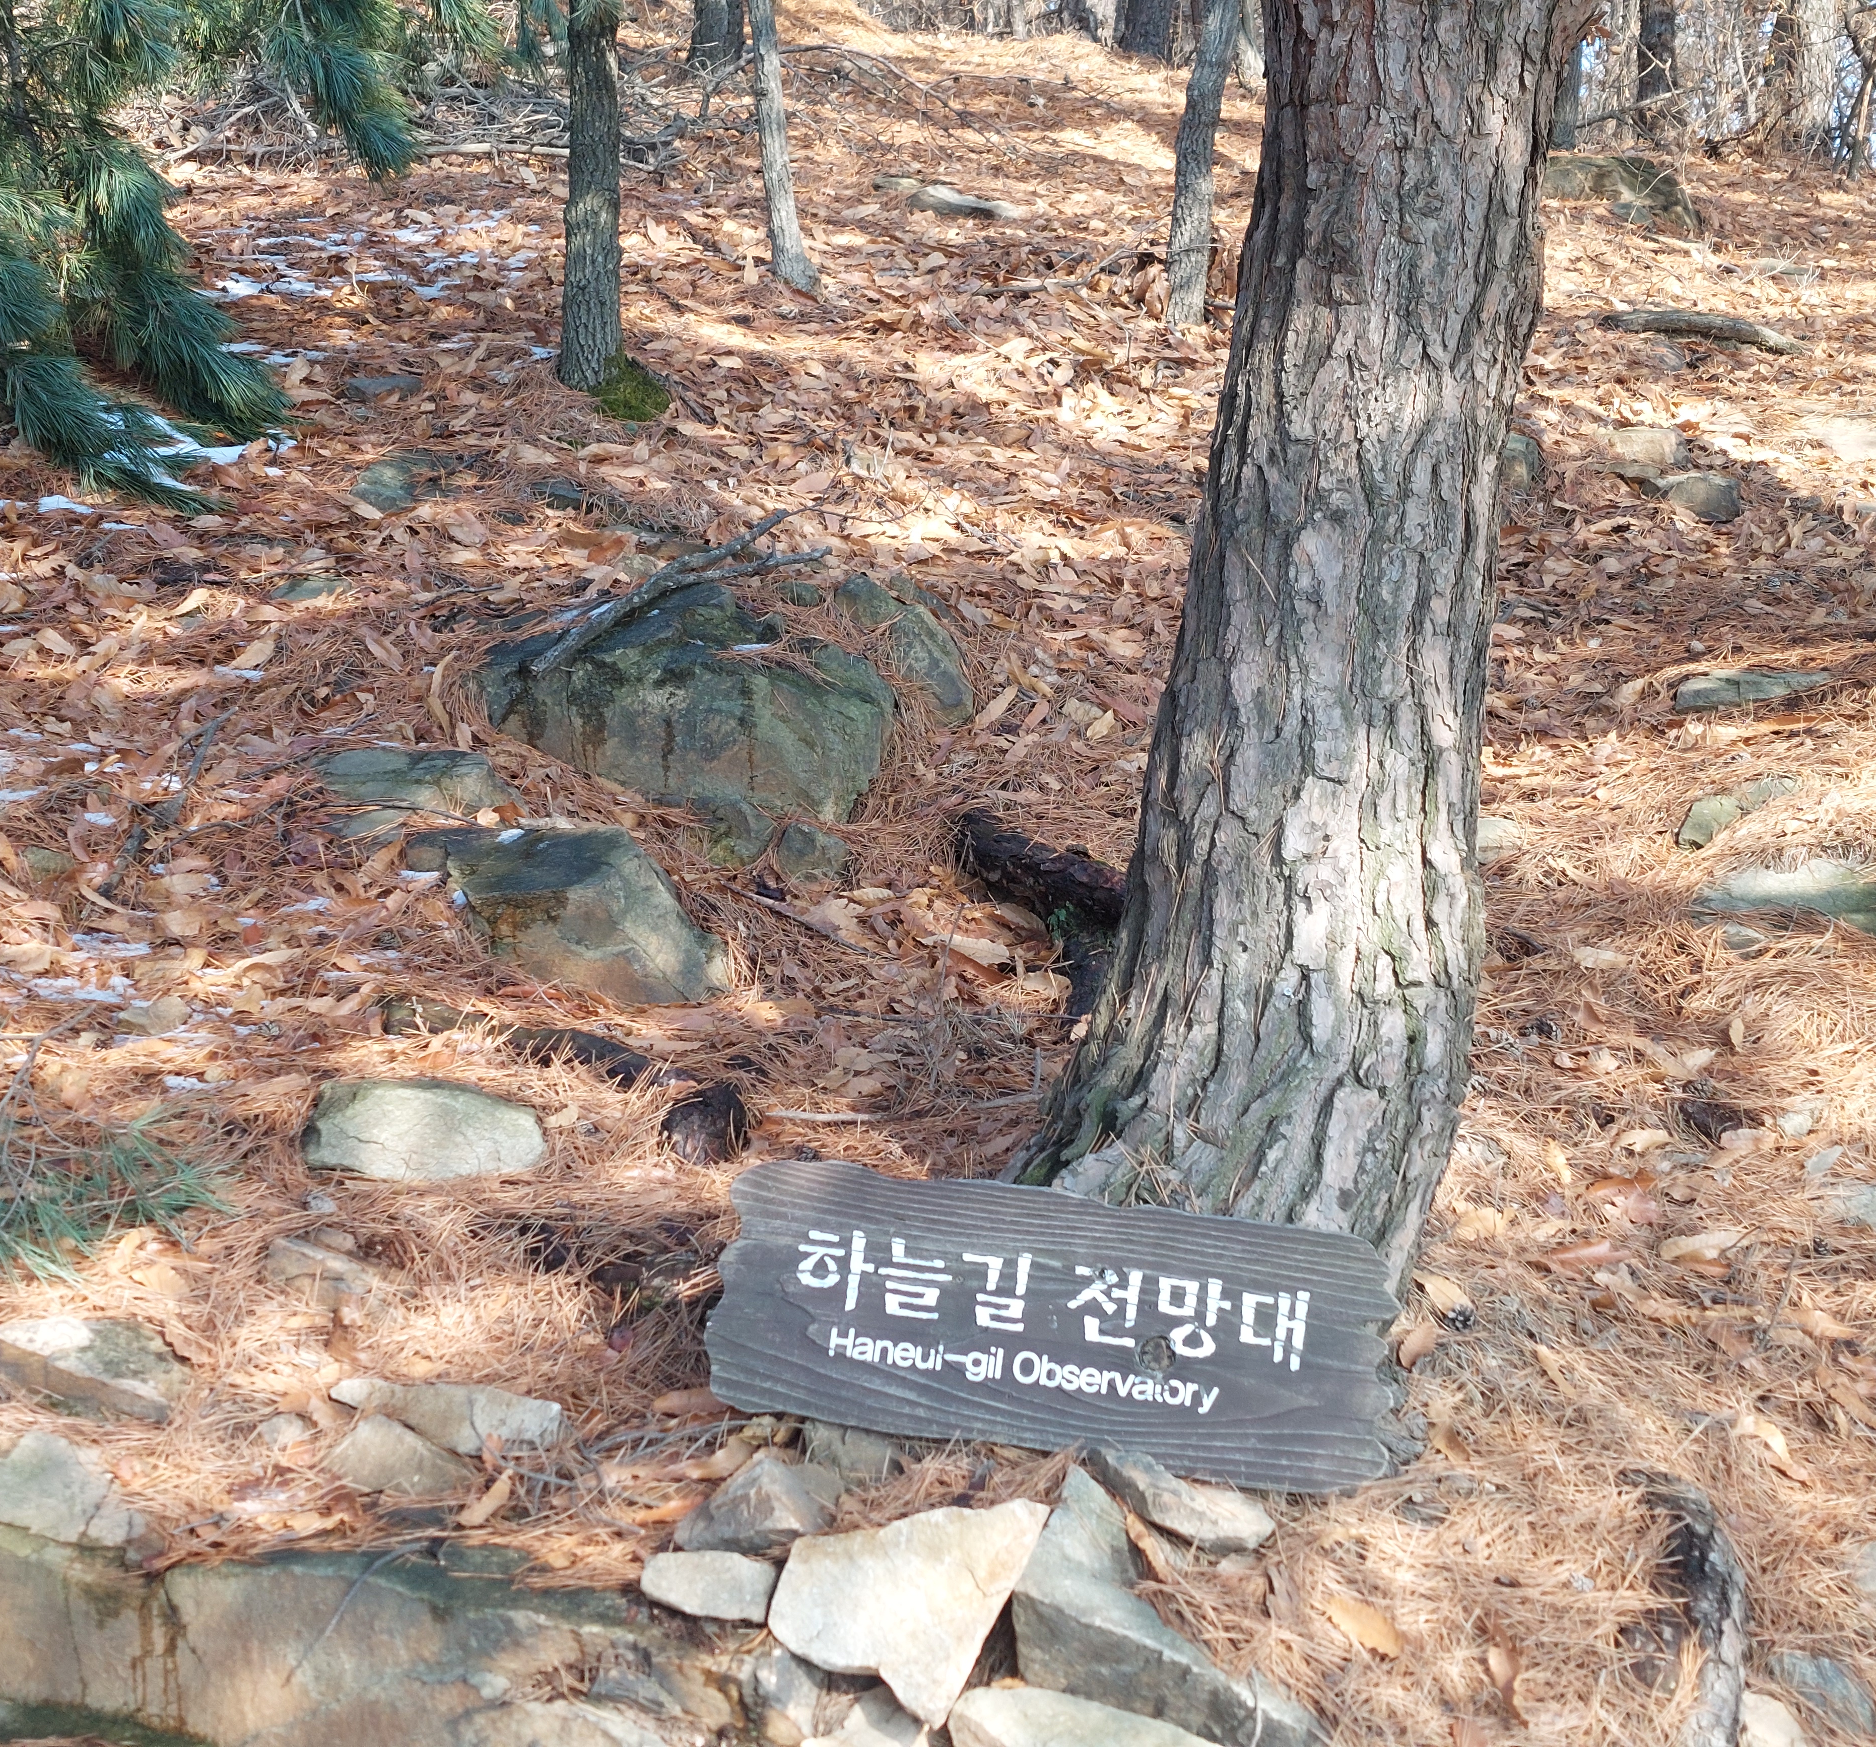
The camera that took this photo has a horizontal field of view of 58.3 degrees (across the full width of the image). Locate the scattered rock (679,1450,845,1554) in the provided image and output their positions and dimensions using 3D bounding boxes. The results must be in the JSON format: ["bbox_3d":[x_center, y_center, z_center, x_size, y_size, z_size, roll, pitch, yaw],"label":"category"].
[{"bbox_3d":[-0.216,0.763,2.030,0.190,0.090,0.140,0,15,0],"label":"scattered rock"}]

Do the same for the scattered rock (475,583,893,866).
[{"bbox_3d":[-0.451,-0.310,3.098,0.648,0.441,0.519,6,14,21],"label":"scattered rock"}]

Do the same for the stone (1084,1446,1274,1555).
[{"bbox_3d":[0.258,0.670,1.800,0.190,0.050,0.090,11,18,32],"label":"stone"}]

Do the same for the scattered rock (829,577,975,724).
[{"bbox_3d":[-0.078,-0.484,3.614,0.230,0.220,0.340,-5,22,-17],"label":"scattered rock"}]

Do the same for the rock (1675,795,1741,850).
[{"bbox_3d":[1.522,-0.099,3.330,0.160,0.060,0.090,-17,31,-30],"label":"rock"}]

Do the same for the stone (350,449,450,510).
[{"bbox_3d":[-1.545,-1.131,4.850,0.270,0.110,0.250,-7,24,-15],"label":"stone"}]

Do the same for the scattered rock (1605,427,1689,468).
[{"bbox_3d":[2.332,-1.402,5.541,0.228,0.136,0.160,3,14,10],"label":"scattered rock"}]

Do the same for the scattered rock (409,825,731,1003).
[{"bbox_3d":[-0.653,0.076,2.980,0.540,0.220,0.320,0,21,0],"label":"scattered rock"}]

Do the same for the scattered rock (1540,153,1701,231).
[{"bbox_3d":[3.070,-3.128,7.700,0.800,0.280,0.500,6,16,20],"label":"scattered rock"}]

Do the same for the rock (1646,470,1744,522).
[{"bbox_3d":[2.113,-1.055,4.700,0.245,0.115,0.190,7,19,20],"label":"rock"}]

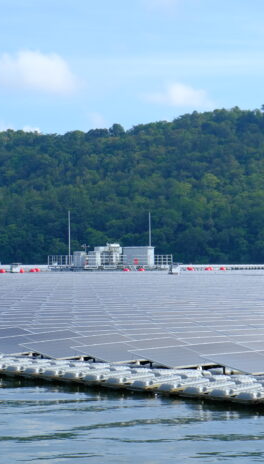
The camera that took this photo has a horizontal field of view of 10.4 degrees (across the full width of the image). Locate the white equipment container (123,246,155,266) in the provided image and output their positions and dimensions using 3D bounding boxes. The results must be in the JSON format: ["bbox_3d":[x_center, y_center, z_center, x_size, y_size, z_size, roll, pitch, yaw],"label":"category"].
[{"bbox_3d":[0.810,2.900,170.000,3.100,2.300,2.300,0,-1,19],"label":"white equipment container"}]

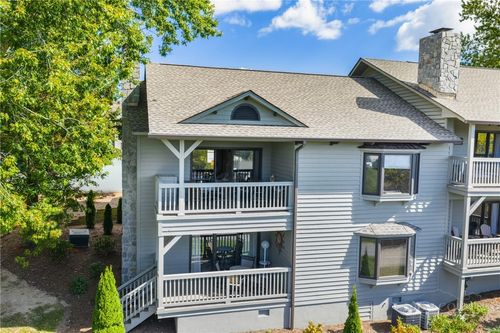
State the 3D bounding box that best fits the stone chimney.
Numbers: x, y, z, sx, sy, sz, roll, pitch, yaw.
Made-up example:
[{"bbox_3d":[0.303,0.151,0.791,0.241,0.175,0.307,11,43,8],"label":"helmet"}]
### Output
[{"bbox_3d":[7.729,-4.123,15.951,0.882,2.799,1.292,0,4,-15],"label":"stone chimney"}]

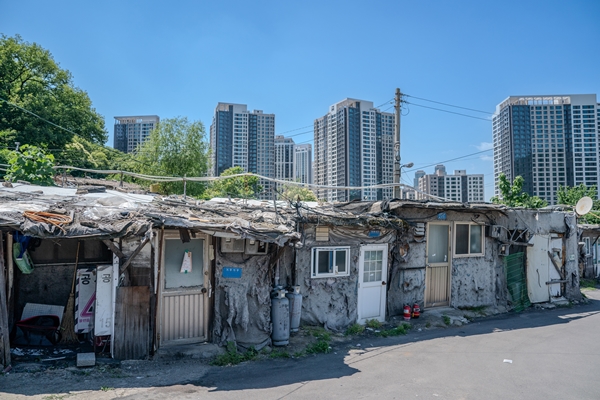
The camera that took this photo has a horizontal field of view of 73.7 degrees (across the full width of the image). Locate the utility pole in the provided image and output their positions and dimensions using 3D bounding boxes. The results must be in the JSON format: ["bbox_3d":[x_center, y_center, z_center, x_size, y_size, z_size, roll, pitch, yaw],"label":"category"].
[{"bbox_3d":[4.022,-0.730,16.585,0.350,7.650,0.350,0,-4,0],"label":"utility pole"}]

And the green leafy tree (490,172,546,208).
[{"bbox_3d":[8.200,0.992,14.967,2.100,4.000,2.100,0,-4,0],"label":"green leafy tree"}]

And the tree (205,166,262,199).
[{"bbox_3d":[-3.300,0.898,19.984,2.900,4.850,2.800,0,-4,0],"label":"tree"}]

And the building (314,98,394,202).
[{"bbox_3d":[39.500,-22.774,299.160,40.000,95.000,44.000,2,-4,-27],"label":"building"}]

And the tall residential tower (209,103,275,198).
[{"bbox_3d":[-46.000,-22.714,315.191,44.000,97.000,32.000,2,-4,-24],"label":"tall residential tower"}]

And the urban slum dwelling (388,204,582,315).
[{"bbox_3d":[3.826,1.380,10.999,5.600,2.300,4.000,1,-4,-18],"label":"urban slum dwelling"}]

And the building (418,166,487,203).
[{"bbox_3d":[112.000,2.105,296.509,42.000,47.000,18.000,0,-4,-3],"label":"building"}]

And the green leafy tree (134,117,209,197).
[{"bbox_3d":[-7.900,-0.659,24.096,4.400,8.500,4.400,0,-4,0],"label":"green leafy tree"}]

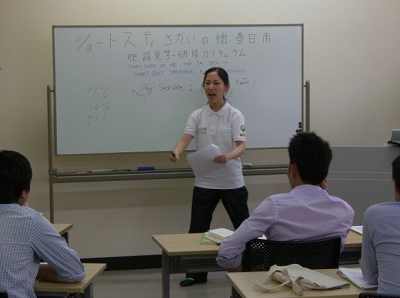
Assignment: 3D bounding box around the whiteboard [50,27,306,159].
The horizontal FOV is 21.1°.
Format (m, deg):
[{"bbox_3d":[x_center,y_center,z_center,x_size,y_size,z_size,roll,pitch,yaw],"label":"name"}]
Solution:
[{"bbox_3d":[-0.127,-0.426,7.620,1.810,0.910,0.040,-2,7,-13],"label":"whiteboard"}]

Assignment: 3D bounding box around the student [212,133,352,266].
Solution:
[{"bbox_3d":[0.357,0.538,5.372,0.620,1.290,0.760,-1,7,-9],"label":"student"}]

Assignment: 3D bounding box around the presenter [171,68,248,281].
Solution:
[{"bbox_3d":[0.091,0.204,7.271,0.560,1.520,0.480,2,7,18],"label":"presenter"}]

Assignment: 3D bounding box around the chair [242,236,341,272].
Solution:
[{"bbox_3d":[0.380,0.791,5.277,0.500,0.810,0.540,-2,7,-13],"label":"chair"}]

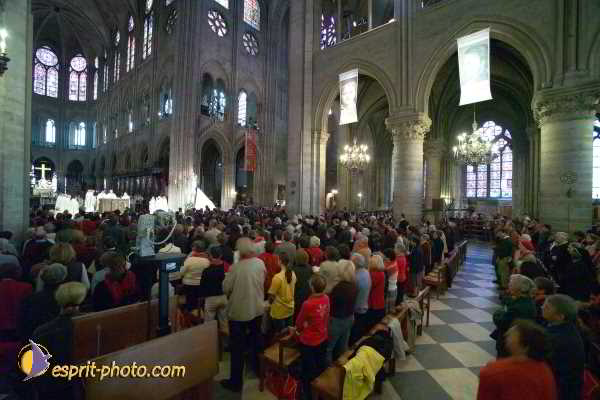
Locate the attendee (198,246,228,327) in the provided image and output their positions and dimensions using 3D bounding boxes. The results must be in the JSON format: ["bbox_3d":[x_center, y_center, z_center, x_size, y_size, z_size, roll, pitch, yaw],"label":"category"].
[{"bbox_3d":[-1.184,1.424,3.402,0.360,1.610,0.480,1,0,44],"label":"attendee"}]

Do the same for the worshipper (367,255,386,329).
[{"bbox_3d":[1.025,1.502,3.352,0.340,1.530,0.460,1,0,42],"label":"worshipper"}]

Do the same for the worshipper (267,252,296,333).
[{"bbox_3d":[-0.251,1.463,3.302,0.330,1.540,0.430,1,0,44],"label":"worshipper"}]

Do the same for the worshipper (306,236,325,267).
[{"bbox_3d":[0.278,1.478,4.752,0.340,1.570,0.470,1,0,43],"label":"worshipper"}]

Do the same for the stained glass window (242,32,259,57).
[{"bbox_3d":[-6.278,-19.842,31.900,0.300,2.700,2.650,1,0,38],"label":"stained glass window"}]

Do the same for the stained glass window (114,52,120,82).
[{"bbox_3d":[-28.470,-20.670,39.000,2.800,4.500,0.300,1,0,38],"label":"stained glass window"}]

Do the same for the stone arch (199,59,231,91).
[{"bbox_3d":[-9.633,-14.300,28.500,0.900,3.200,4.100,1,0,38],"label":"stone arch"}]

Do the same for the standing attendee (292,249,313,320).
[{"bbox_3d":[0.032,1.431,3.400,0.440,1.530,0.340,1,0,-44],"label":"standing attendee"}]

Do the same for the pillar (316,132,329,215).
[{"bbox_3d":[1.347,-1.048,15.400,0.700,6.468,0.700,1,0,0],"label":"pillar"}]

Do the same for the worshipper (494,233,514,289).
[{"bbox_3d":[5.406,1.538,6.652,0.350,1.560,0.500,1,0,36],"label":"worshipper"}]

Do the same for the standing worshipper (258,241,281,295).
[{"bbox_3d":[-0.509,1.456,4.052,0.340,1.600,0.480,1,0,43],"label":"standing worshipper"}]

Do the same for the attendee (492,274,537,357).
[{"bbox_3d":[2.010,1.480,2.350,0.340,1.600,0.480,1,0,39],"label":"attendee"}]

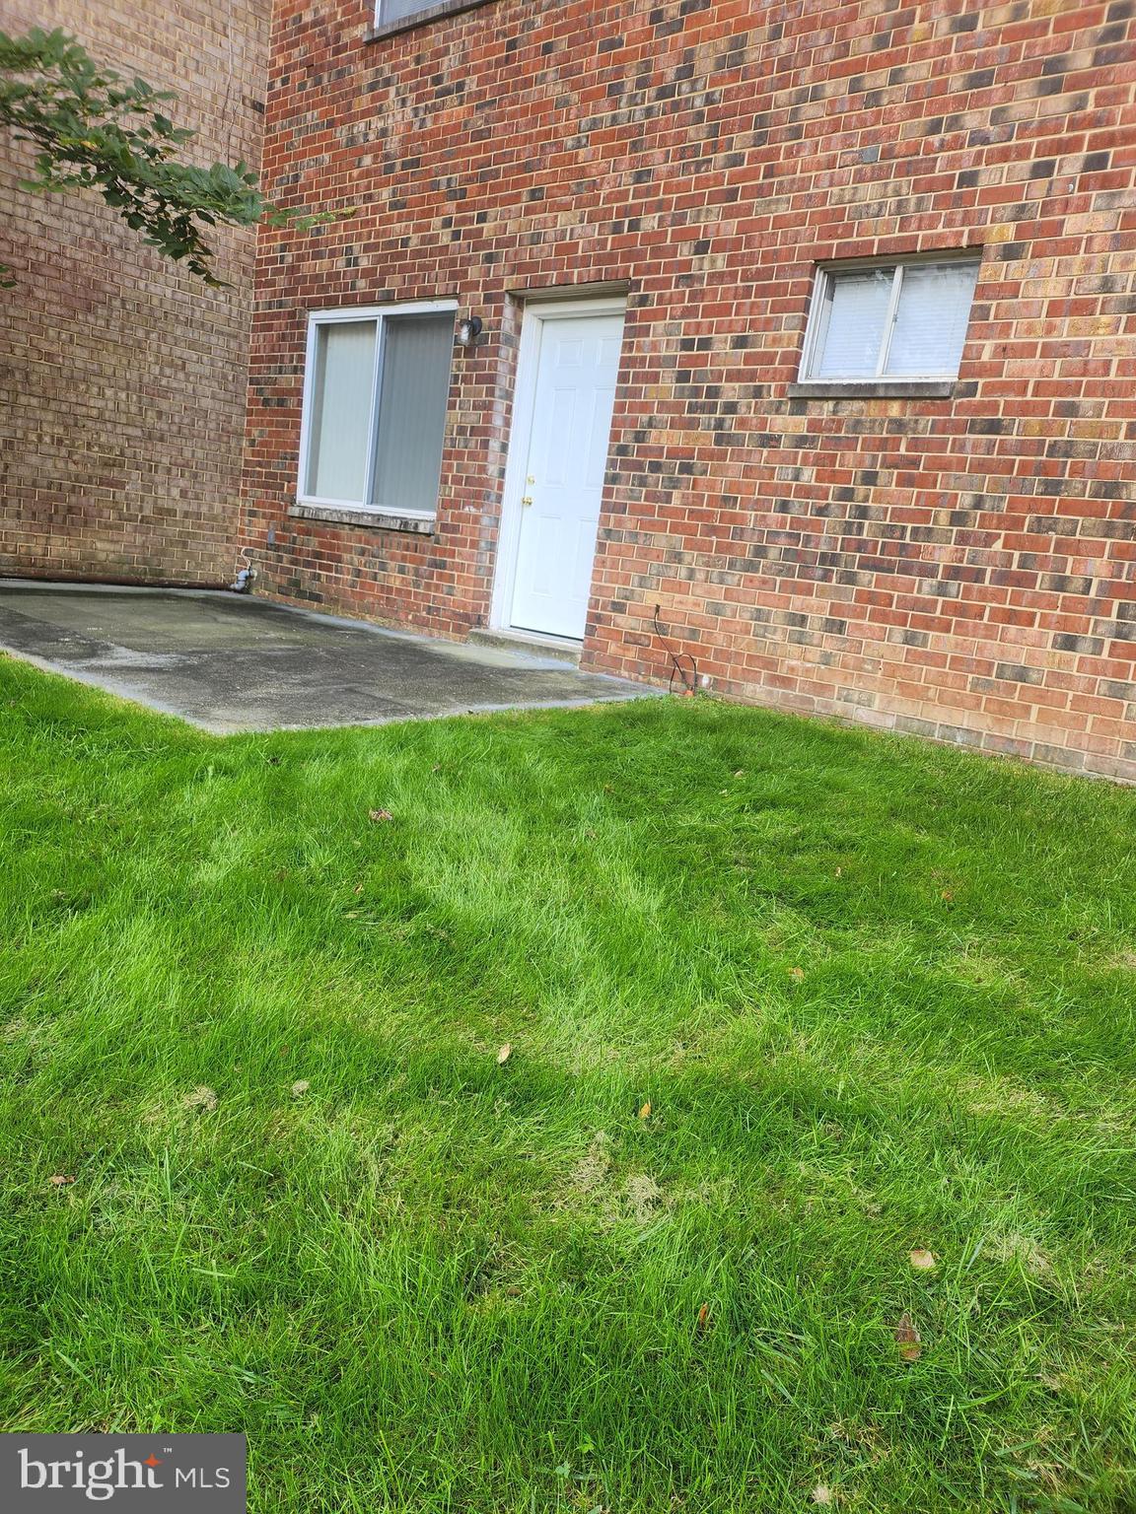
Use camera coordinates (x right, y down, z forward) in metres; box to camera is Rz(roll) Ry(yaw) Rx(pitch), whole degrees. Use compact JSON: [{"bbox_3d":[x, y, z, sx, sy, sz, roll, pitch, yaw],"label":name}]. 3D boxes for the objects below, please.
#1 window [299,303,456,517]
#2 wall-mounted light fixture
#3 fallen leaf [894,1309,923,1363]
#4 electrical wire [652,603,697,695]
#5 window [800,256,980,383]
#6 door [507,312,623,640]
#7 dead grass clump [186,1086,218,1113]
[{"bbox_3d":[-1.462,-2.578,7.805,1.700,1.450,0.100,17,15,40],"label":"window"},{"bbox_3d":[-0.657,-2.783,6.871,0.120,0.205,0.150,17,15,40],"label":"wall-mounted light fixture"},{"bbox_3d":[0.520,0.886,1.607,0.047,0.030,0.085,12,13,23],"label":"fallen leaf"},{"bbox_3d":[0.609,-0.604,5.980,0.330,0.470,0.090,17,15,40],"label":"electrical wire"},{"bbox_3d":[1.545,-2.133,5.123,0.860,0.575,0.090,17,15,40],"label":"window"},{"bbox_3d":[0.052,-1.768,6.732,0.905,1.995,0.055,17,15,40],"label":"door"},{"bbox_3d":[-0.732,0.683,2.098,0.066,0.032,0.060,4,12,-18],"label":"dead grass clump"}]

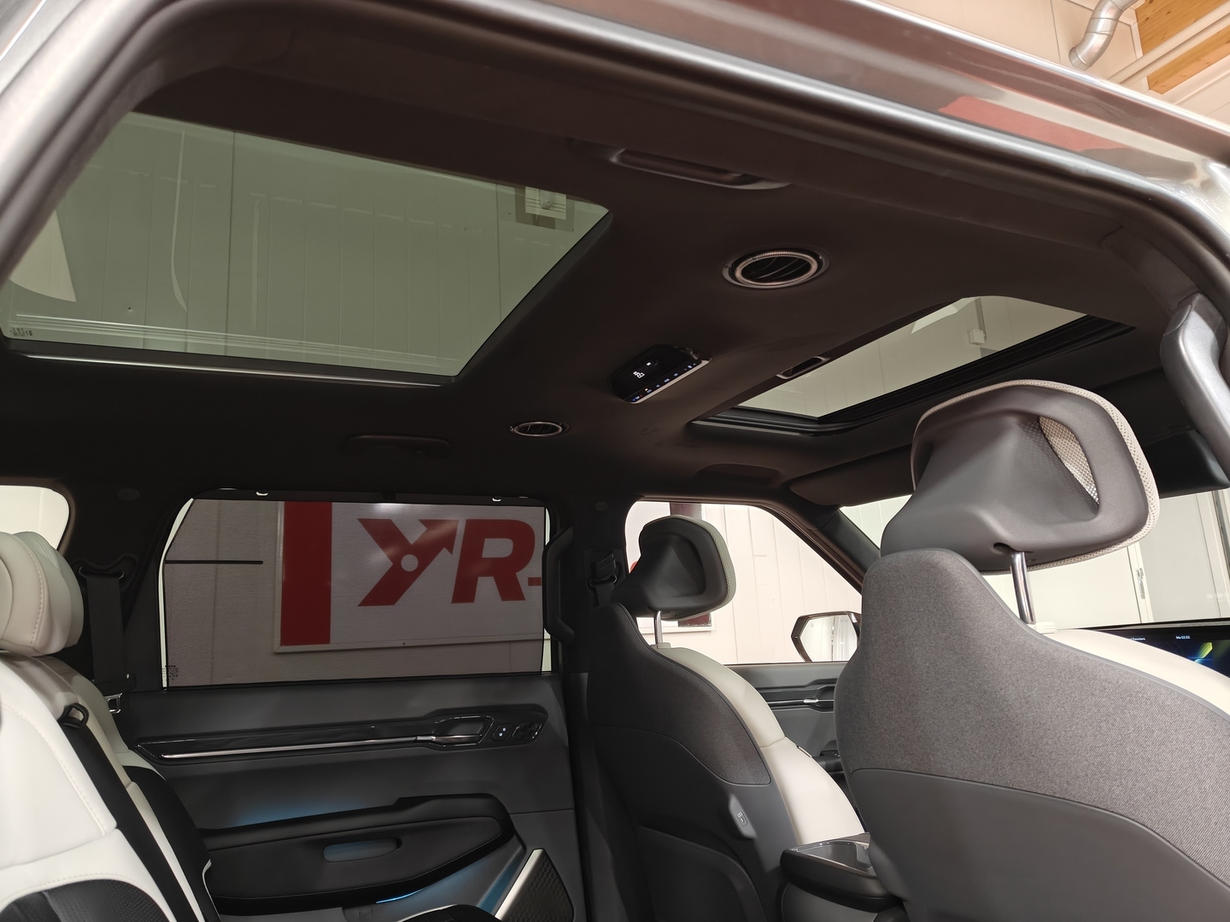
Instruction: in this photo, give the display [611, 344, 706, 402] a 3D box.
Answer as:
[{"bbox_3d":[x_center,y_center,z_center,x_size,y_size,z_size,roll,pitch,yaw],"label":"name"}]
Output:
[{"bbox_3d":[0.056,-0.133,1.214,0.068,0.023,0.200,31,-24,-16],"label":"display"}]

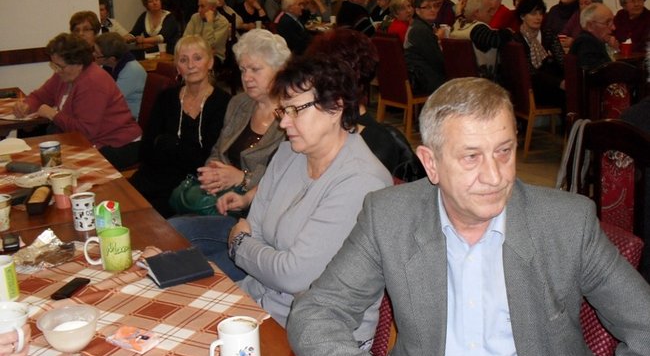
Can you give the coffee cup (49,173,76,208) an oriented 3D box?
[{"bbox_3d":[-0.895,0.048,2.432,0.077,0.102,0.077,-1,17,0],"label":"coffee cup"}]

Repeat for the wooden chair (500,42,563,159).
[{"bbox_3d":[1.703,-0.675,5.809,0.520,0.920,0.450,-9,19,-24],"label":"wooden chair"}]

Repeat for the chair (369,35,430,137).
[{"bbox_3d":[0.727,-0.885,6.649,0.540,0.920,0.430,-16,22,-41],"label":"chair"}]

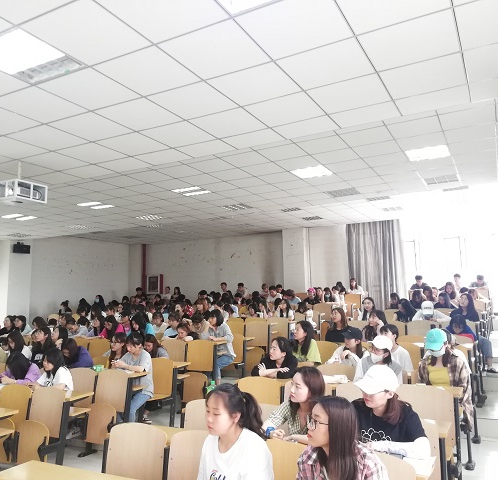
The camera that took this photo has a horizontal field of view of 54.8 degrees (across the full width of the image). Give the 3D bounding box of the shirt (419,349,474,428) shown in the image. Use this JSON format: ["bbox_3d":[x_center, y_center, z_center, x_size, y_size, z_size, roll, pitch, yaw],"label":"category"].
[{"bbox_3d":[1.761,1.329,4.305,0.500,0.660,0.380,-6,-8,27],"label":"shirt"}]

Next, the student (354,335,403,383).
[{"bbox_3d":[1.142,1.434,4.257,0.460,1.150,0.680,-7,-9,35],"label":"student"}]

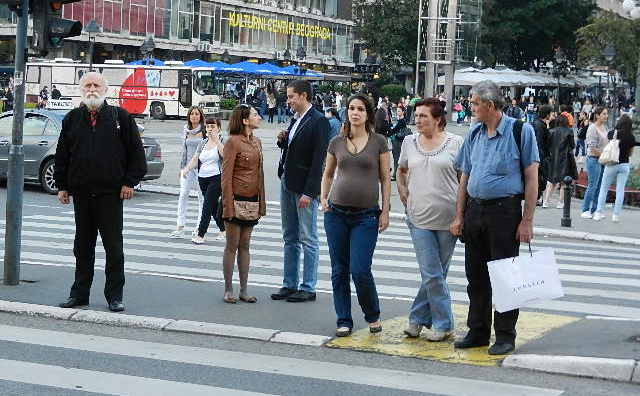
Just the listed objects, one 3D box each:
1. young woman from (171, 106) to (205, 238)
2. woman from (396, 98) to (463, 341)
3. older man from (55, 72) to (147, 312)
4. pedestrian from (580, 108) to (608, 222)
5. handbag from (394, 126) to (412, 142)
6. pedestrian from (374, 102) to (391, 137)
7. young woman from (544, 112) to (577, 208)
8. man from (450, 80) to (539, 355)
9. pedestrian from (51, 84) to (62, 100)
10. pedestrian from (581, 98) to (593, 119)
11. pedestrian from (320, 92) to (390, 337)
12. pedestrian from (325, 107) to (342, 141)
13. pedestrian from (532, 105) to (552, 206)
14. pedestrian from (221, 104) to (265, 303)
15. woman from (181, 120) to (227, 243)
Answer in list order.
[{"bbox_3d":[-1.696,-0.351,16.342,0.500,1.670,0.500,5,5,30],"label":"young woman"},{"bbox_3d":[0.769,0.136,8.750,0.480,1.650,0.380,2,4,12],"label":"woman"},{"bbox_3d":[-1.659,-0.057,9.500,0.670,1.780,0.400,2,4,2],"label":"older man"},{"bbox_3d":[4.266,-0.563,19.540,0.420,1.710,0.480,6,5,38],"label":"pedestrian"},{"bbox_3d":[1.909,-1.446,28.400,0.360,0.330,0.180,3,4,6],"label":"handbag"},{"bbox_3d":[1.321,-1.160,27.000,0.380,1.630,0.480,-3,6,-45],"label":"pedestrian"},{"bbox_3d":[4.255,-0.663,22.242,0.560,1.660,0.420,2,4,-3],"label":"young woman"},{"bbox_3d":[1.147,0.110,8.358,0.560,1.780,0.420,5,5,30],"label":"man"},{"bbox_3d":[-14.236,-5.203,68.000,0.500,1.750,0.360,1,4,-6],"label":"pedestrian"},{"bbox_3d":[12.719,-3.909,60.000,0.500,1.680,0.350,2,4,-3],"label":"pedestrian"},{"bbox_3d":[0.252,0.100,8.941,0.510,1.690,0.400,2,4,0],"label":"pedestrian"},{"bbox_3d":[0.264,-1.034,25.500,0.360,1.580,0.460,1,4,-15],"label":"pedestrian"},{"bbox_3d":[3.762,-0.732,21.400,0.360,1.720,0.460,-1,5,-30],"label":"pedestrian"},{"bbox_3d":[-0.637,0.036,10.194,0.340,1.600,0.450,6,6,44],"label":"pedestrian"},{"bbox_3d":[-1.456,-0.239,15.846,0.550,1.560,0.580,5,5,35],"label":"woman"}]

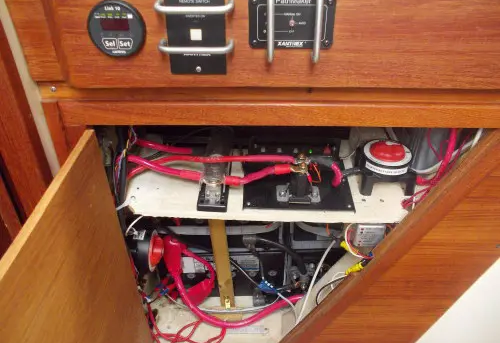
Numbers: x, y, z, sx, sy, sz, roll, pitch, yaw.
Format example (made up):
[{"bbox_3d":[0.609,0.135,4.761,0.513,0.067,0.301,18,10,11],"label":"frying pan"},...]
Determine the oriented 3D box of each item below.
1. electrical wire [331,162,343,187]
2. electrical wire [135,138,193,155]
[{"bbox_3d":[0.170,0.006,0.822,0.024,0.054,0.026,2,34,1],"label":"electrical wire"},{"bbox_3d":[-0.181,-0.052,0.875,0.121,0.030,0.040,2,34,1],"label":"electrical wire"}]

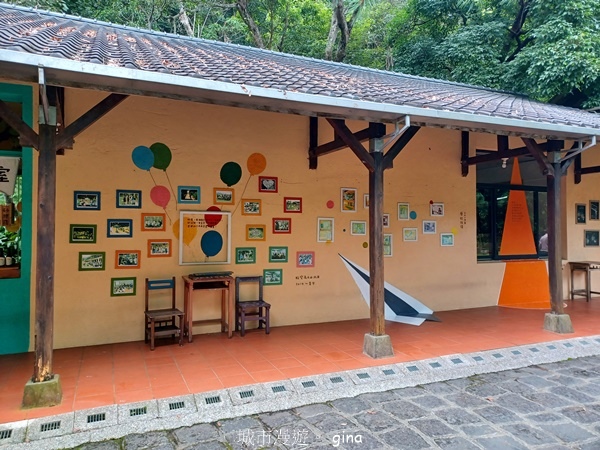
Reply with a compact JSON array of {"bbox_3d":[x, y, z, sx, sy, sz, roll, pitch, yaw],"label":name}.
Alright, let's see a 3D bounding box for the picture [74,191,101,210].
[{"bbox_3d":[-2.620,-0.295,5.347,0.285,0.226,0.028,0,-1,-23],"label":"picture"}]

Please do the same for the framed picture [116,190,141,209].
[{"bbox_3d":[-2.181,-0.325,5.532,0.289,0.227,0.028,0,-1,-23],"label":"framed picture"}]

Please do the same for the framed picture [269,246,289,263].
[{"bbox_3d":[-0.318,0.457,6.588,0.310,0.239,0.025,1,-2,-25],"label":"framed picture"}]

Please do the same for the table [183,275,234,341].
[{"bbox_3d":[-1.151,1.048,5.513,0.560,0.755,0.370,0,-1,-24],"label":"table"}]

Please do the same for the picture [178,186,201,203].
[{"bbox_3d":[-1.499,-0.405,5.861,0.297,0.237,0.020,0,-1,-23],"label":"picture"}]

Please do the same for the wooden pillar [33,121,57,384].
[{"bbox_3d":[-2.108,0.215,3.605,0.125,2.132,0.125,1,-2,-25],"label":"wooden pillar"}]

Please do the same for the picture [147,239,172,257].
[{"bbox_3d":[-1.830,0.309,5.670,0.297,0.230,0.028,0,-1,-23],"label":"picture"}]

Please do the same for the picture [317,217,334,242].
[{"bbox_3d":[0.400,0.075,6.691,0.287,0.377,0.020,0,-1,-23],"label":"picture"}]

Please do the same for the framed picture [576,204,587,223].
[{"bbox_3d":[5.892,-0.228,9.079,0.300,0.410,0.025,0,-1,-23],"label":"framed picture"}]

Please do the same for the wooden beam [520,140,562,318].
[{"bbox_3d":[3.347,0.030,6.014,0.730,2.450,0.130,0,-1,-24],"label":"wooden beam"}]

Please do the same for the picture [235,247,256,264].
[{"bbox_3d":[-0.770,0.437,6.168,0.296,0.236,0.020,0,-1,-23],"label":"picture"}]

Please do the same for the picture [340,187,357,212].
[{"bbox_3d":[0.779,-0.384,6.807,0.282,0.372,0.028,0,-1,-23],"label":"picture"}]

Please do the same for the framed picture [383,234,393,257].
[{"bbox_3d":[1.349,0.327,6.803,0.280,0.366,0.030,0,-1,-24],"label":"framed picture"}]

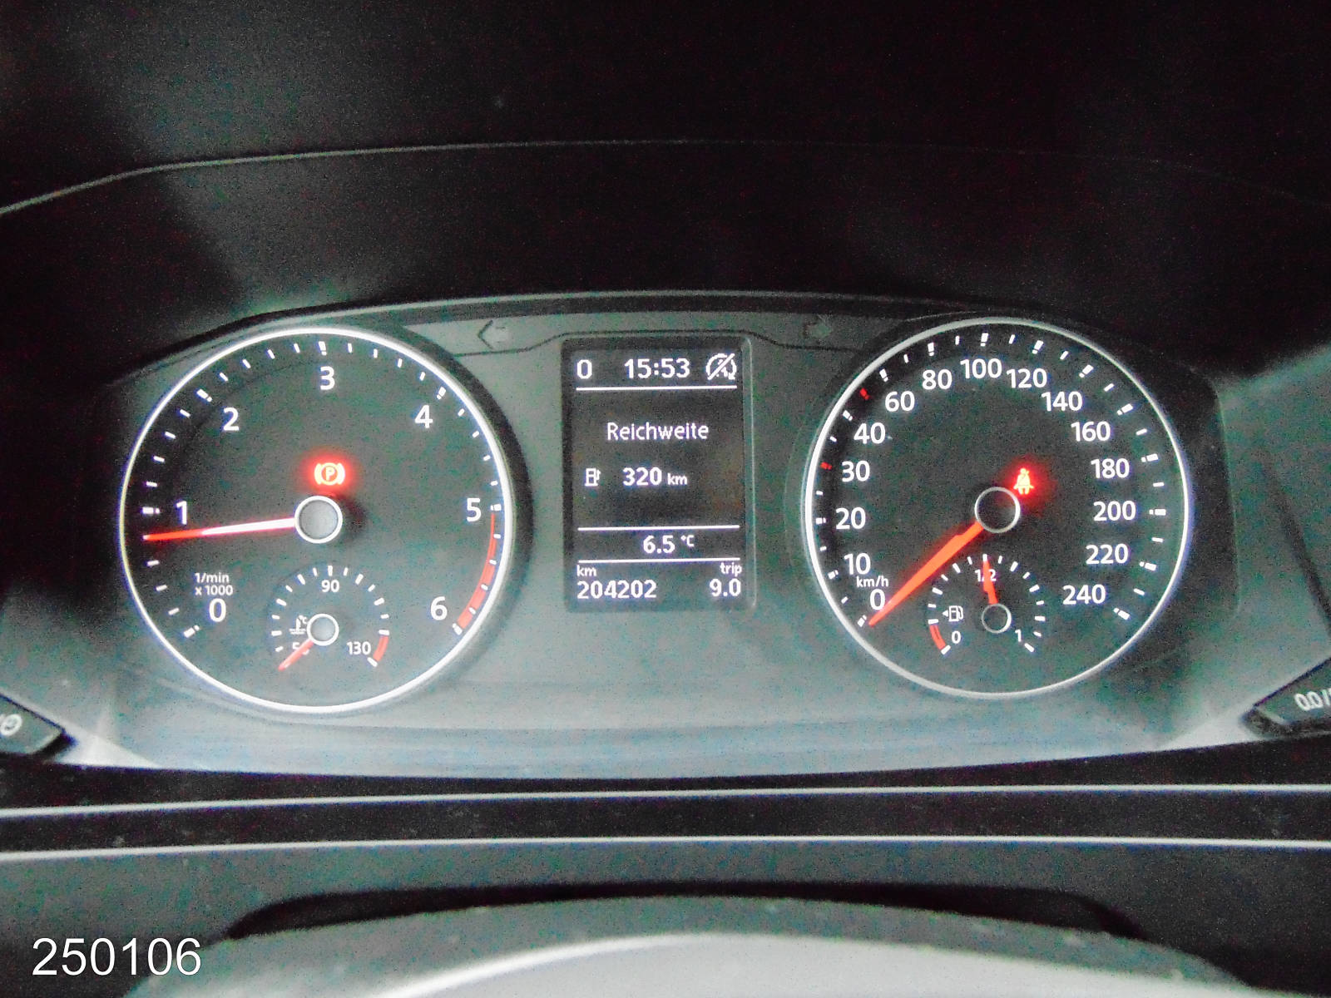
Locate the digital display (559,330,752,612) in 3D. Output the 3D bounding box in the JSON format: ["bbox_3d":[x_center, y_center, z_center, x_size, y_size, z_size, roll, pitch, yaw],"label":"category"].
[{"bbox_3d":[-0.002,-0.007,0.272,0.053,0.076,0.010,-1,-3,-1],"label":"digital display"}]

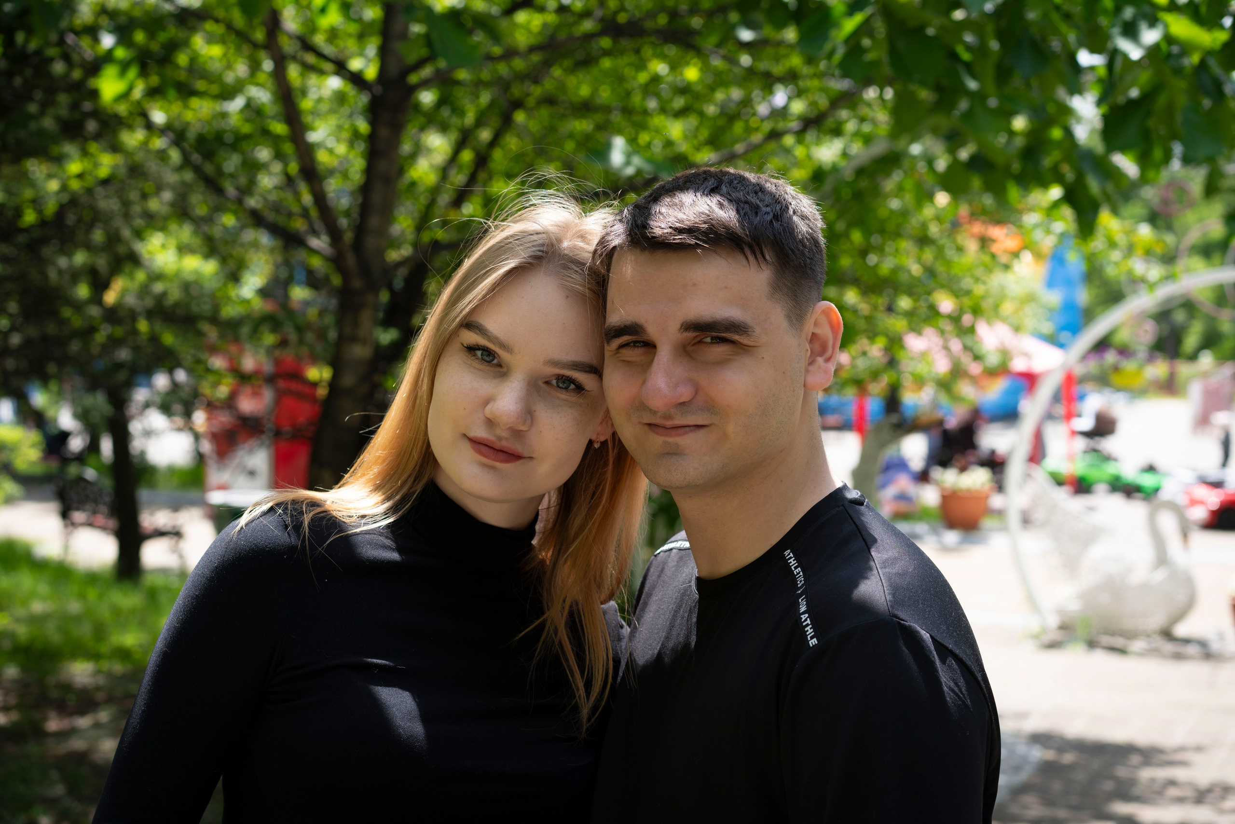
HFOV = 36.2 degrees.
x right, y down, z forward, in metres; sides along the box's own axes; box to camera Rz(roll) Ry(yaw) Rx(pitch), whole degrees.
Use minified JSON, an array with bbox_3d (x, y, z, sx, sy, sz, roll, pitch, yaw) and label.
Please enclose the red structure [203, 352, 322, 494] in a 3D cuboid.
[{"bbox_3d":[-4.370,0.290,23.200,1.050,2.050,0.970,0,0,26],"label":"red structure"}]

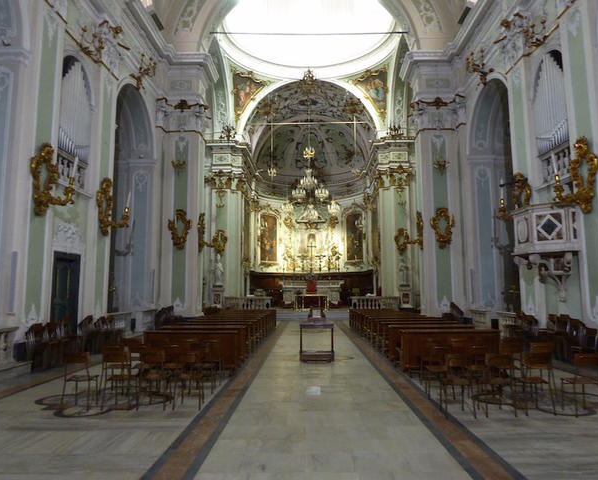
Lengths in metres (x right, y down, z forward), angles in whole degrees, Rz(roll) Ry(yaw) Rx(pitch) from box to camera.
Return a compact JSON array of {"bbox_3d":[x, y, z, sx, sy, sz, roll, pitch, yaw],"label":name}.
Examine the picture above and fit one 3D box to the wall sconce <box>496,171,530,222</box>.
[{"bbox_3d":[6.566,-1.169,14.317,0.720,1.840,0.920,-1,-7,1],"label":"wall sconce"}]

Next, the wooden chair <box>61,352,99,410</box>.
[{"bbox_3d":[-3.145,2.024,6.700,0.412,0.835,0.471,0,-7,-3],"label":"wooden chair"}]

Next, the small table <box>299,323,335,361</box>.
[{"bbox_3d":[0.452,2.528,11.448,0.845,0.884,0.570,0,-7,1],"label":"small table"}]

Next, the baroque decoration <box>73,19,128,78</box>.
[{"bbox_3d":[-5.776,-5.776,13.755,0.900,1.550,1.600,-1,-7,1],"label":"baroque decoration"}]

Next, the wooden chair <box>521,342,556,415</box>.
[{"bbox_3d":[3.285,1.962,6.456,0.412,0.845,0.471,-1,-7,7],"label":"wooden chair"}]

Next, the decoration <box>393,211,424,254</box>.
[{"bbox_3d":[4.973,-0.381,20.624,0.900,1.820,1.020,0,-6,1],"label":"decoration"}]

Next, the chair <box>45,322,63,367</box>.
[{"bbox_3d":[-5.499,2.339,10.332,0.450,0.940,0.540,0,-6,1],"label":"chair"}]

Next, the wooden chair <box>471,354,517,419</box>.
[{"bbox_3d":[2.641,1.928,6.306,0.420,0.820,0.460,-1,-7,1],"label":"wooden chair"}]

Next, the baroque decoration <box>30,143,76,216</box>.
[{"bbox_3d":[-5.869,-1.454,11.244,0.720,1.870,0.920,-1,-7,1],"label":"baroque decoration"}]

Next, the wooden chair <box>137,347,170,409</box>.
[{"bbox_3d":[-2.057,1.984,6.664,0.420,0.820,0.460,0,-6,1],"label":"wooden chair"}]

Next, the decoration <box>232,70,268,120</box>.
[{"bbox_3d":[-3.593,-10.245,32.884,2.848,3.045,0.344,5,12,-40],"label":"decoration"}]

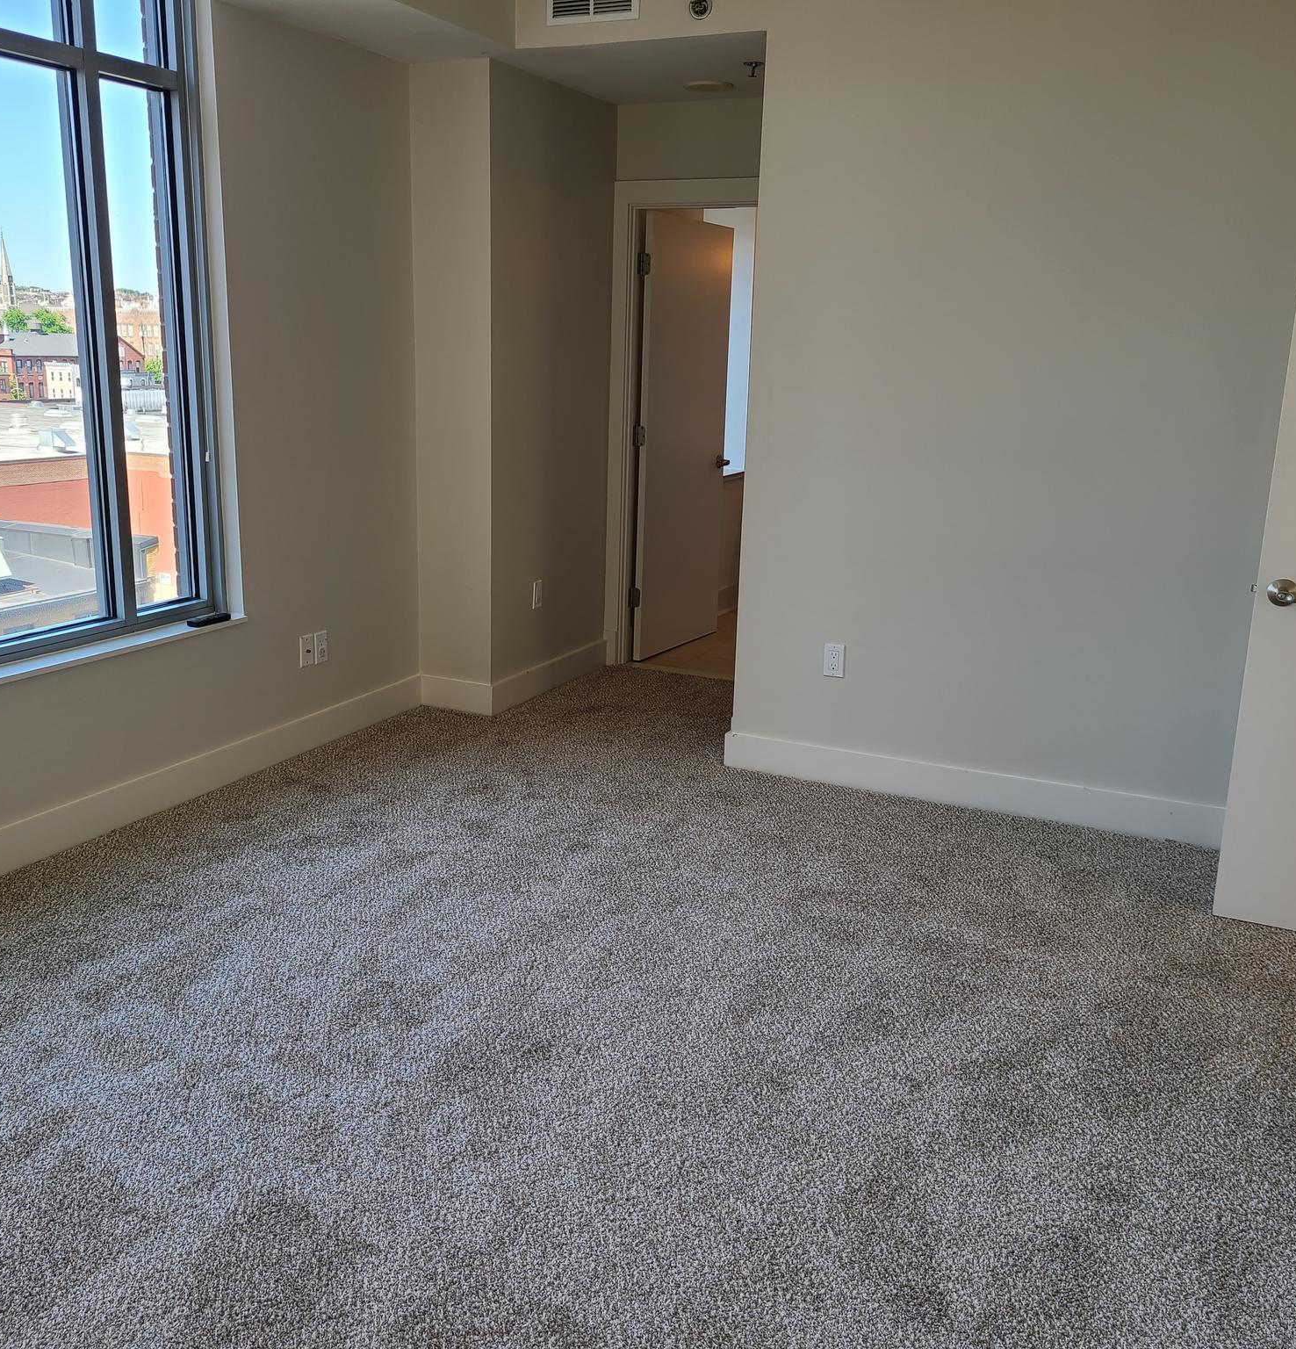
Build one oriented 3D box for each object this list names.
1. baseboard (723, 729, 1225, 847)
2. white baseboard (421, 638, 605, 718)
[{"bbox_3d":[1.070,0.379,4.559,1.740,0.132,0.019,8,15,24],"label":"baseboard"},{"bbox_3d":[-0.576,-0.018,5.974,0.340,0.132,0.990,8,15,24],"label":"white baseboard"}]

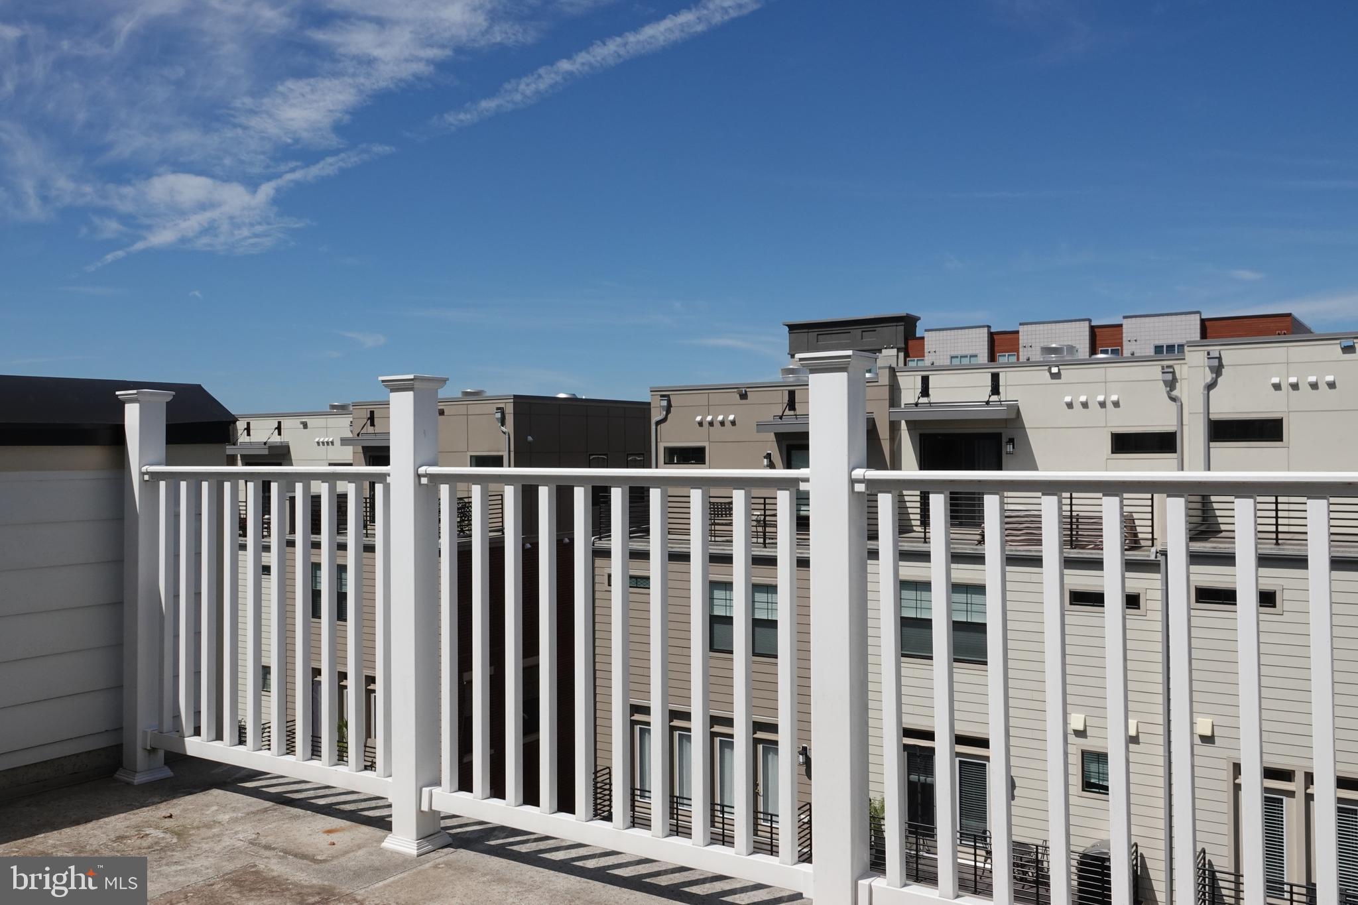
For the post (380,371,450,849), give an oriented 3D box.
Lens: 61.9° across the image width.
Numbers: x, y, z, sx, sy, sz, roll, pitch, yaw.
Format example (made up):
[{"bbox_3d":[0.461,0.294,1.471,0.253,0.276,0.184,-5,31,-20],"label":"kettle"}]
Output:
[{"bbox_3d":[-0.860,0.513,3.697,0.158,1.541,0.158,-1,0,32],"label":"post"}]

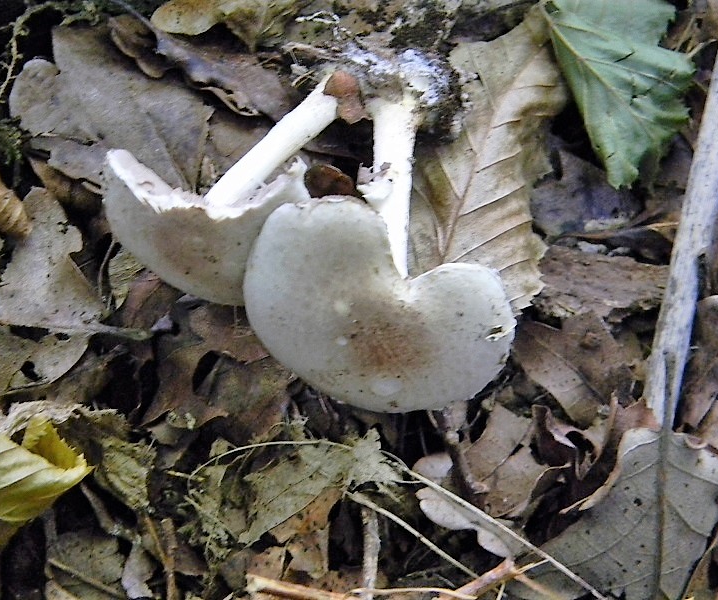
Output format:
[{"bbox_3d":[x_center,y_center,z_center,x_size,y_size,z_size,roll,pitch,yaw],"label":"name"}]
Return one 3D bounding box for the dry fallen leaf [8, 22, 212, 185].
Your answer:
[{"bbox_3d":[-0.063,-0.051,0.498,0.053,0.015,0.046,8,63,4],"label":"dry fallen leaf"}]

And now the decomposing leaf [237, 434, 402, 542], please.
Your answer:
[{"bbox_3d":[-0.013,0.042,0.448,0.041,0.012,0.016,-25,66,-12],"label":"decomposing leaf"}]

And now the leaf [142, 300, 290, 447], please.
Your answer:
[{"bbox_3d":[-0.034,0.018,0.467,0.035,0.014,0.037,2,63,1],"label":"leaf"}]

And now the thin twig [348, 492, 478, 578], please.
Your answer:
[{"bbox_3d":[0.012,0.053,0.440,0.036,0.003,0.002,33,68,15],"label":"thin twig"}]

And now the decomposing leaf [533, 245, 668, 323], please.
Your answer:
[{"bbox_3d":[0.060,-0.004,0.475,0.033,0.010,0.019,5,63,2],"label":"decomposing leaf"}]

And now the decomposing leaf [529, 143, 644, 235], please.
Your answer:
[{"bbox_3d":[0.058,-0.025,0.489,0.026,0.010,0.024,23,65,11],"label":"decomposing leaf"}]

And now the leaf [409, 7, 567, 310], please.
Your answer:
[{"bbox_3d":[0.032,-0.037,0.482,0.037,0.020,0.094,8,63,4],"label":"leaf"}]

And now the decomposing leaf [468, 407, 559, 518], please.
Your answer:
[{"bbox_3d":[0.034,0.039,0.450,0.019,0.011,0.027,21,65,10],"label":"decomposing leaf"}]

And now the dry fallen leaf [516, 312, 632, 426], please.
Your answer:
[{"bbox_3d":[0.053,0.013,0.463,0.021,0.012,0.031,-33,68,-15],"label":"dry fallen leaf"}]

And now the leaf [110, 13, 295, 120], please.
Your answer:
[{"bbox_3d":[-0.042,-0.062,0.497,0.054,0.014,0.019,24,66,11],"label":"leaf"}]

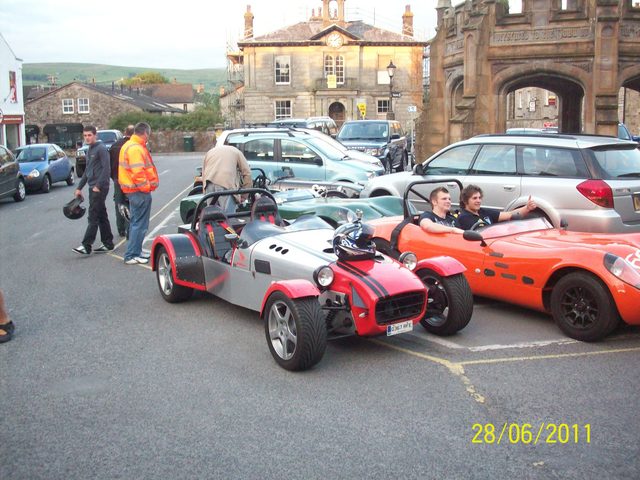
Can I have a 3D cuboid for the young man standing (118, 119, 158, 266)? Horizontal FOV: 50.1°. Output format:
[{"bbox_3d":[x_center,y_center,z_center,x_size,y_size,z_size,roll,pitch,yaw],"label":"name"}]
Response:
[{"bbox_3d":[-2.390,-0.601,8.817,0.500,1.790,0.560,-2,9,-7],"label":"young man standing"}]

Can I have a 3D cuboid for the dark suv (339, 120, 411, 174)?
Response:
[{"bbox_3d":[1.700,-2.898,22.000,1.950,1.830,4.750,2,9,16],"label":"dark suv"}]

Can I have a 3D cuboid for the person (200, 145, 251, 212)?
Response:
[{"bbox_3d":[-1.182,-0.544,9.324,0.560,1.480,0.700,3,10,25],"label":"person"}]

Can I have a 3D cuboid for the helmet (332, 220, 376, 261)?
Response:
[{"bbox_3d":[0.272,0.004,5.400,0.340,0.270,0.260,2,10,20],"label":"helmet"}]

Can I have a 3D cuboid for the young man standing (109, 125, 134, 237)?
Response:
[{"bbox_3d":[-3.089,-0.907,10.789,0.560,1.790,0.450,3,10,20],"label":"young man standing"}]

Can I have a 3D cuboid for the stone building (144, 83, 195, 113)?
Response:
[{"bbox_3d":[-20.539,-17.147,91.047,8.500,7.000,6.500,0,9,6],"label":"stone building"}]

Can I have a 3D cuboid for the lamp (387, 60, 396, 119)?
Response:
[{"bbox_3d":[3.483,-6.383,33.364,0.450,4.610,0.450,-1,9,0],"label":"lamp"}]

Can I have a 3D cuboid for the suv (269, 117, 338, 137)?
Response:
[{"bbox_3d":[-0.950,-3.864,26.800,1.850,1.830,4.600,3,10,25],"label":"suv"}]

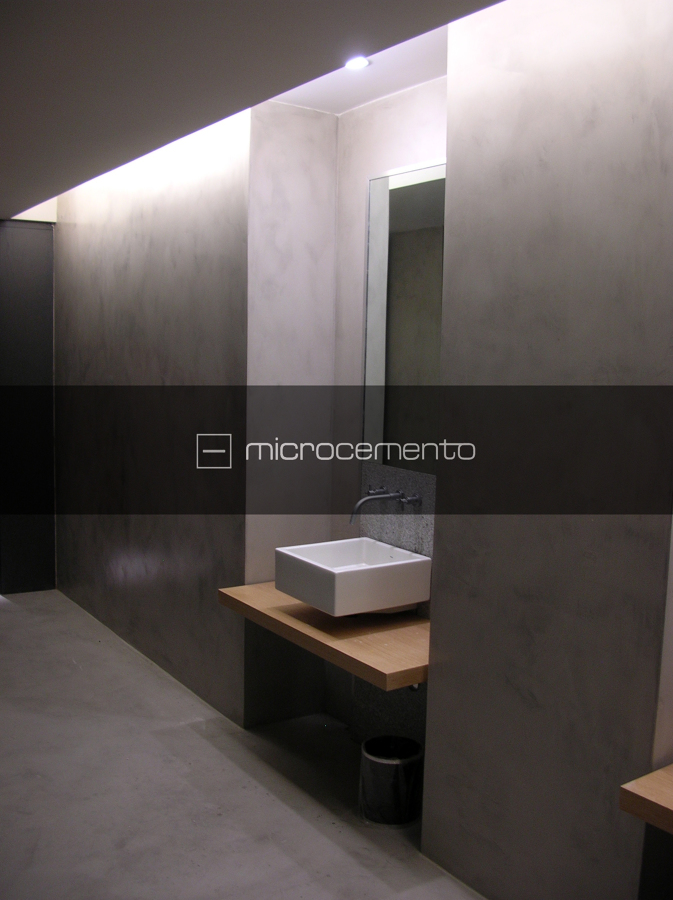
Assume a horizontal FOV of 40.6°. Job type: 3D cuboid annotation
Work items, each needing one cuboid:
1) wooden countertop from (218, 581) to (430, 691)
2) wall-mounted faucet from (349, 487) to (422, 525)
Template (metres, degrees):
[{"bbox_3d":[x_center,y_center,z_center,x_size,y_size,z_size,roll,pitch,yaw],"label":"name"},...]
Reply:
[{"bbox_3d":[0.053,0.640,3.366,0.513,0.055,1.142,-3,7,-34],"label":"wooden countertop"},{"bbox_3d":[0.159,0.208,3.436,0.243,0.127,0.273,-3,7,-34],"label":"wall-mounted faucet"}]

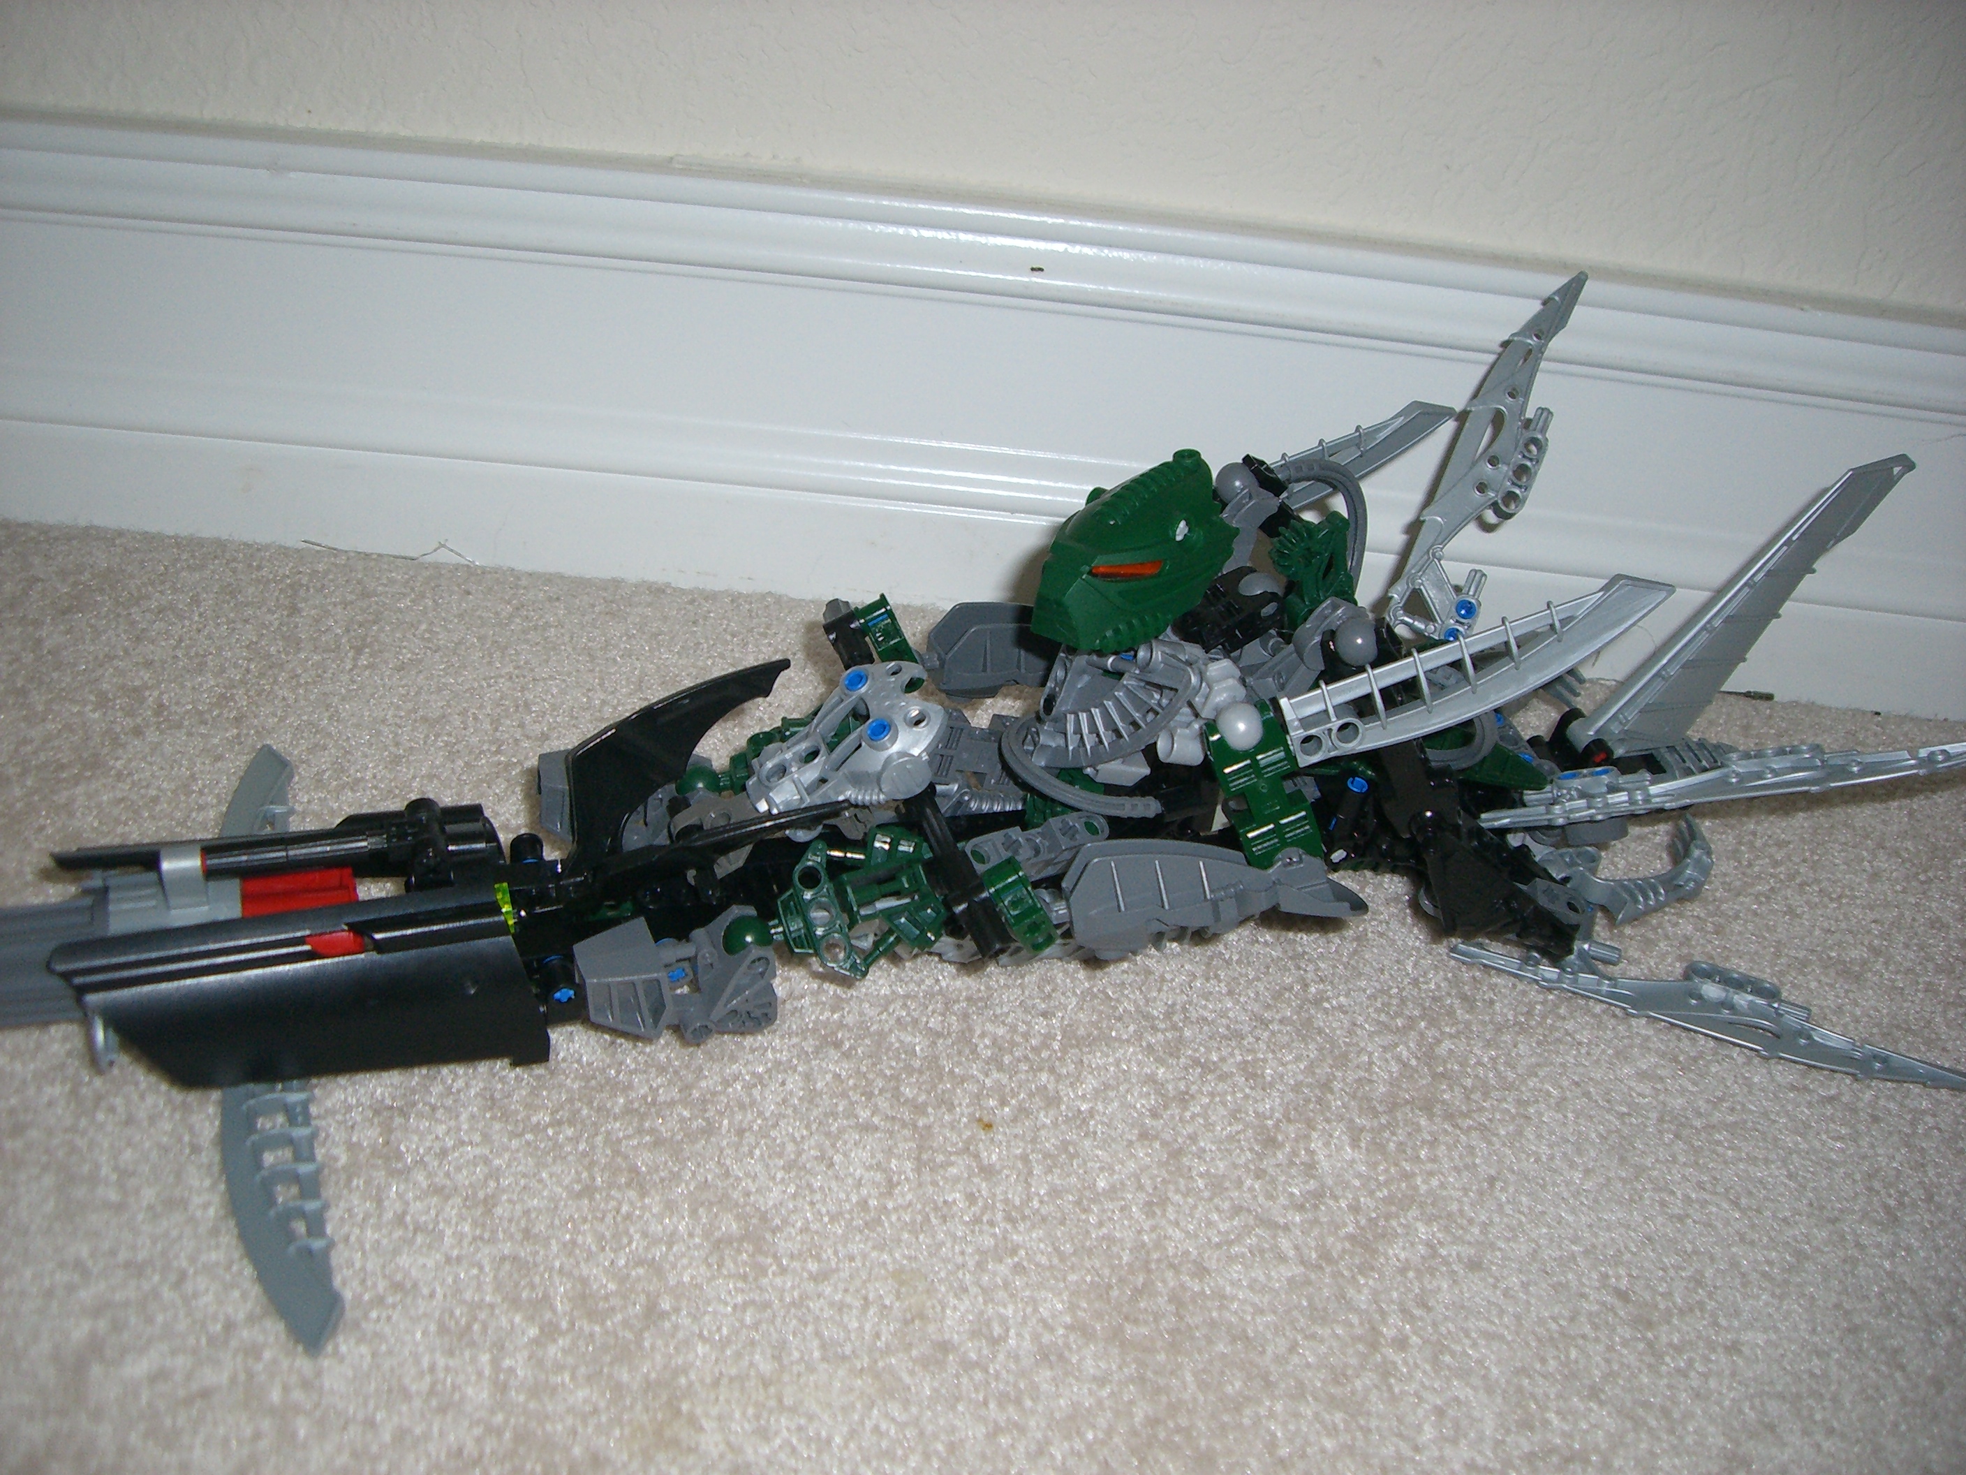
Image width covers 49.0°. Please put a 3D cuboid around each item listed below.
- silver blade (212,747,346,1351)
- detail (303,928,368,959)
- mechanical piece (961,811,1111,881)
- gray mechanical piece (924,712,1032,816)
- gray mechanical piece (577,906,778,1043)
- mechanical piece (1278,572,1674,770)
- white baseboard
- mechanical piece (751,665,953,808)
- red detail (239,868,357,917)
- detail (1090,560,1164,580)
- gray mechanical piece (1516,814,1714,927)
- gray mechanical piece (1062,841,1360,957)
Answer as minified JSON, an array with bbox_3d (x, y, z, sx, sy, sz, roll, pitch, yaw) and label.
[{"bbox_3d":[-0.140,0.051,0.422,0.022,0.012,0.183,-5,32,-18],"label":"silver blade"},{"bbox_3d":[-0.121,0.038,0.402,0.013,0.006,0.007,-2,31,-13],"label":"detail"},{"bbox_3d":[0.011,0.024,0.466,0.032,0.010,0.012,-8,31,-11],"label":"mechanical piece"},{"bbox_3d":[-0.001,0.006,0.489,0.030,0.013,0.026,6,30,0],"label":"gray mechanical piece"},{"bbox_3d":[-0.062,0.049,0.437,0.040,0.019,0.021,6,30,0],"label":"gray mechanical piece"},{"bbox_3d":[0.106,-0.015,0.464,0.091,0.018,0.010,-20,11,-12],"label":"mechanical piece"},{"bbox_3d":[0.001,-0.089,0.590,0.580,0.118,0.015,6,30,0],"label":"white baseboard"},{"bbox_3d":[-0.029,0.000,0.460,0.044,0.013,0.032,-28,70,-17],"label":"mechanical piece"},{"bbox_3d":[-0.134,0.031,0.424,0.024,0.012,0.013,-2,31,-13],"label":"red detail"},{"bbox_3d":[0.031,-0.036,0.465,0.017,0.004,0.005,-6,1,12],"label":"detail"},{"bbox_3d":[0.148,0.031,0.505,0.043,0.014,0.027,6,30,0],"label":"gray mechanical piece"},{"bbox_3d":[0.050,0.035,0.468,0.064,0.019,0.016,1,31,-8],"label":"gray mechanical piece"}]

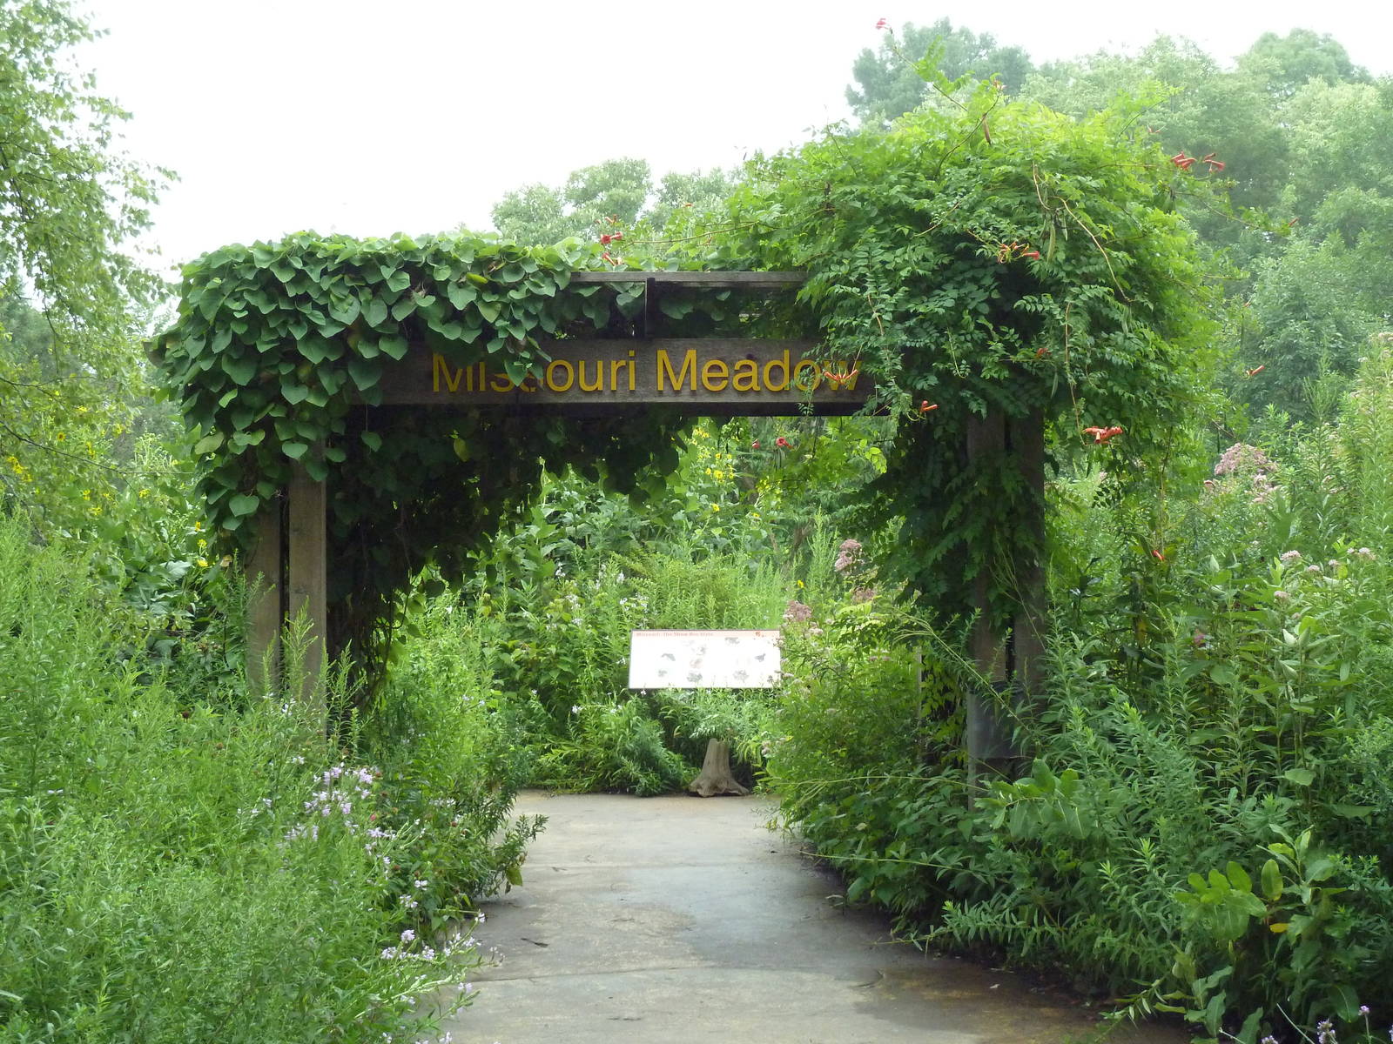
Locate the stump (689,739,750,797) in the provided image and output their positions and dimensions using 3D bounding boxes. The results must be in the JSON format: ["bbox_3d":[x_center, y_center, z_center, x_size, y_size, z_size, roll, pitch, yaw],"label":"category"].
[{"bbox_3d":[0.125,1.365,10.850,0.345,0.310,0.330,0,1,0],"label":"stump"}]

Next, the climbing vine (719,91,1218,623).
[{"bbox_3d":[1.200,-0.800,8.750,2.280,2.450,2.000,0,1,0],"label":"climbing vine"}]

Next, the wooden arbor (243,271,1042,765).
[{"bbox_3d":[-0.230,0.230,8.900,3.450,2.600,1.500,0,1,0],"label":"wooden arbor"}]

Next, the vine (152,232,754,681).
[{"bbox_3d":[-1.080,-0.220,8.800,2.650,2.020,1.750,0,1,0],"label":"vine"}]

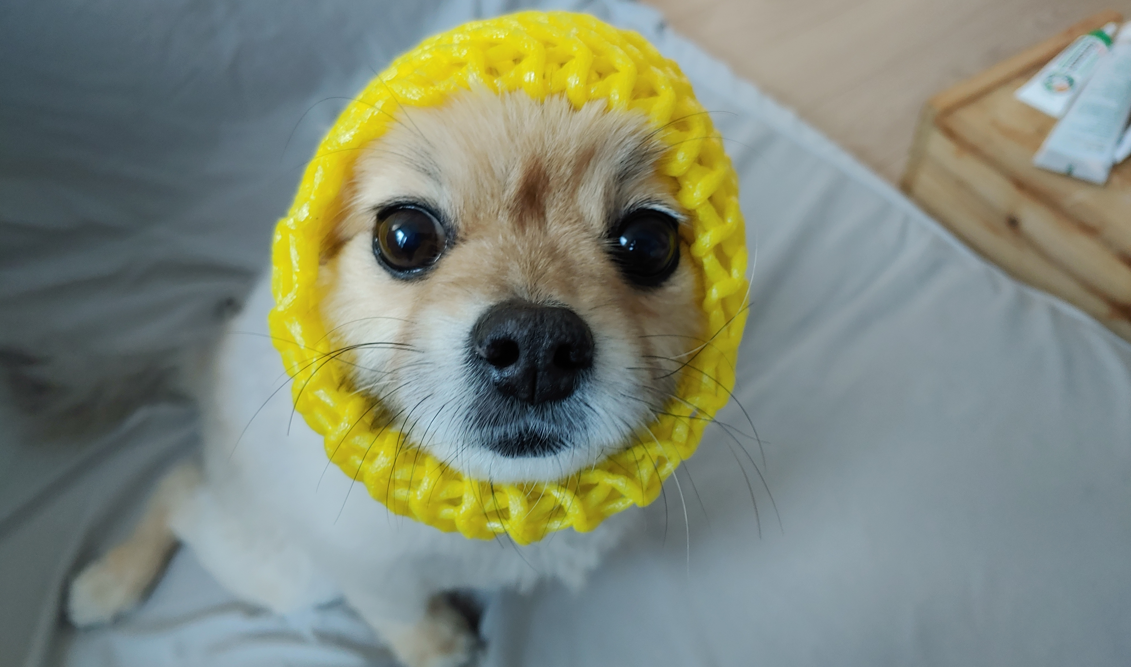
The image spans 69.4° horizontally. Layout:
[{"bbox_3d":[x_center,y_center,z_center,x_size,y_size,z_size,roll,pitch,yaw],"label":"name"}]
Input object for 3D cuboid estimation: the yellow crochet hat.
[{"bbox_3d":[-0.016,-0.018,0.242,0.135,0.148,0.100,1,6,-3],"label":"yellow crochet hat"}]

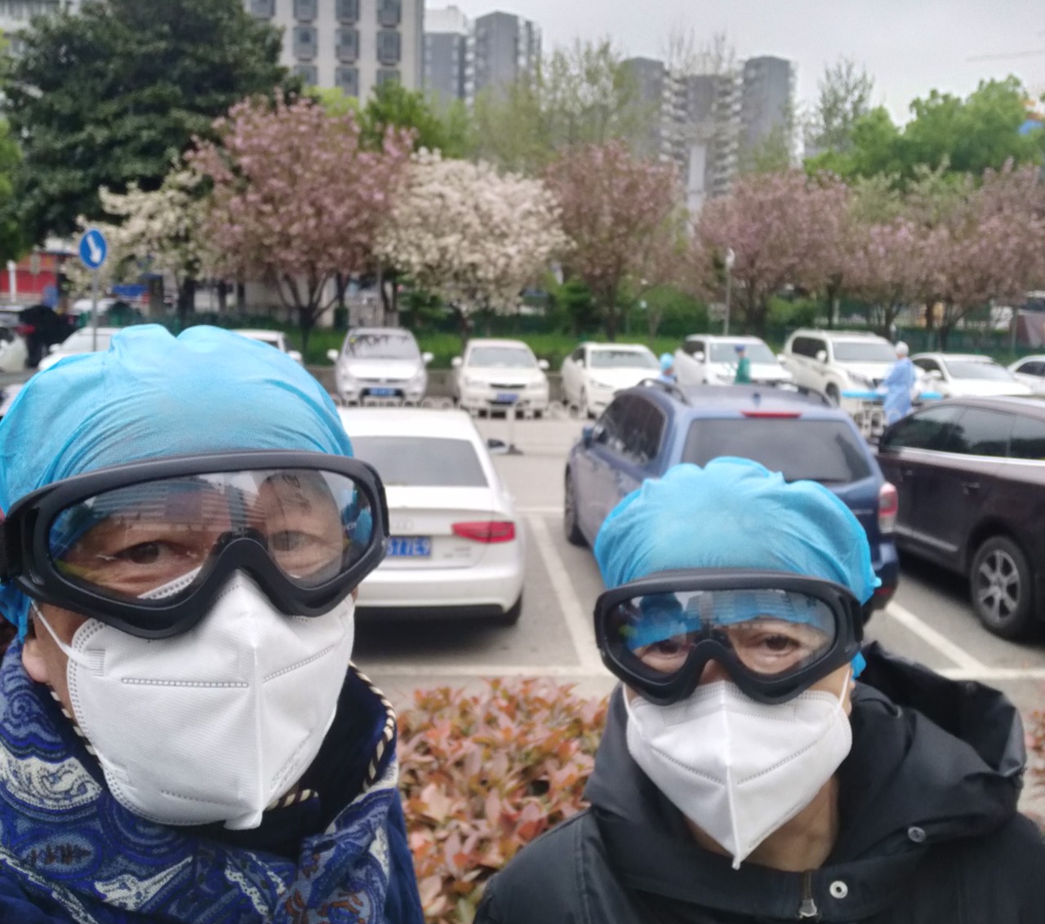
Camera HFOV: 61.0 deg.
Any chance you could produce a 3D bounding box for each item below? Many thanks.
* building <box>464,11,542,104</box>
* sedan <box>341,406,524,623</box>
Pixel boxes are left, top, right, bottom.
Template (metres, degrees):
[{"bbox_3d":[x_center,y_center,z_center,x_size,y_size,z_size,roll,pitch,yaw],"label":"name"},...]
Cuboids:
[{"bbox_3d":[-4.416,-65.167,194.000,16.500,60.340,17.000,2,11,-2],"label":"building"},{"bbox_3d":[-1.101,0.163,8.270,1.840,1.430,4.750,1,11,-5],"label":"sedan"}]

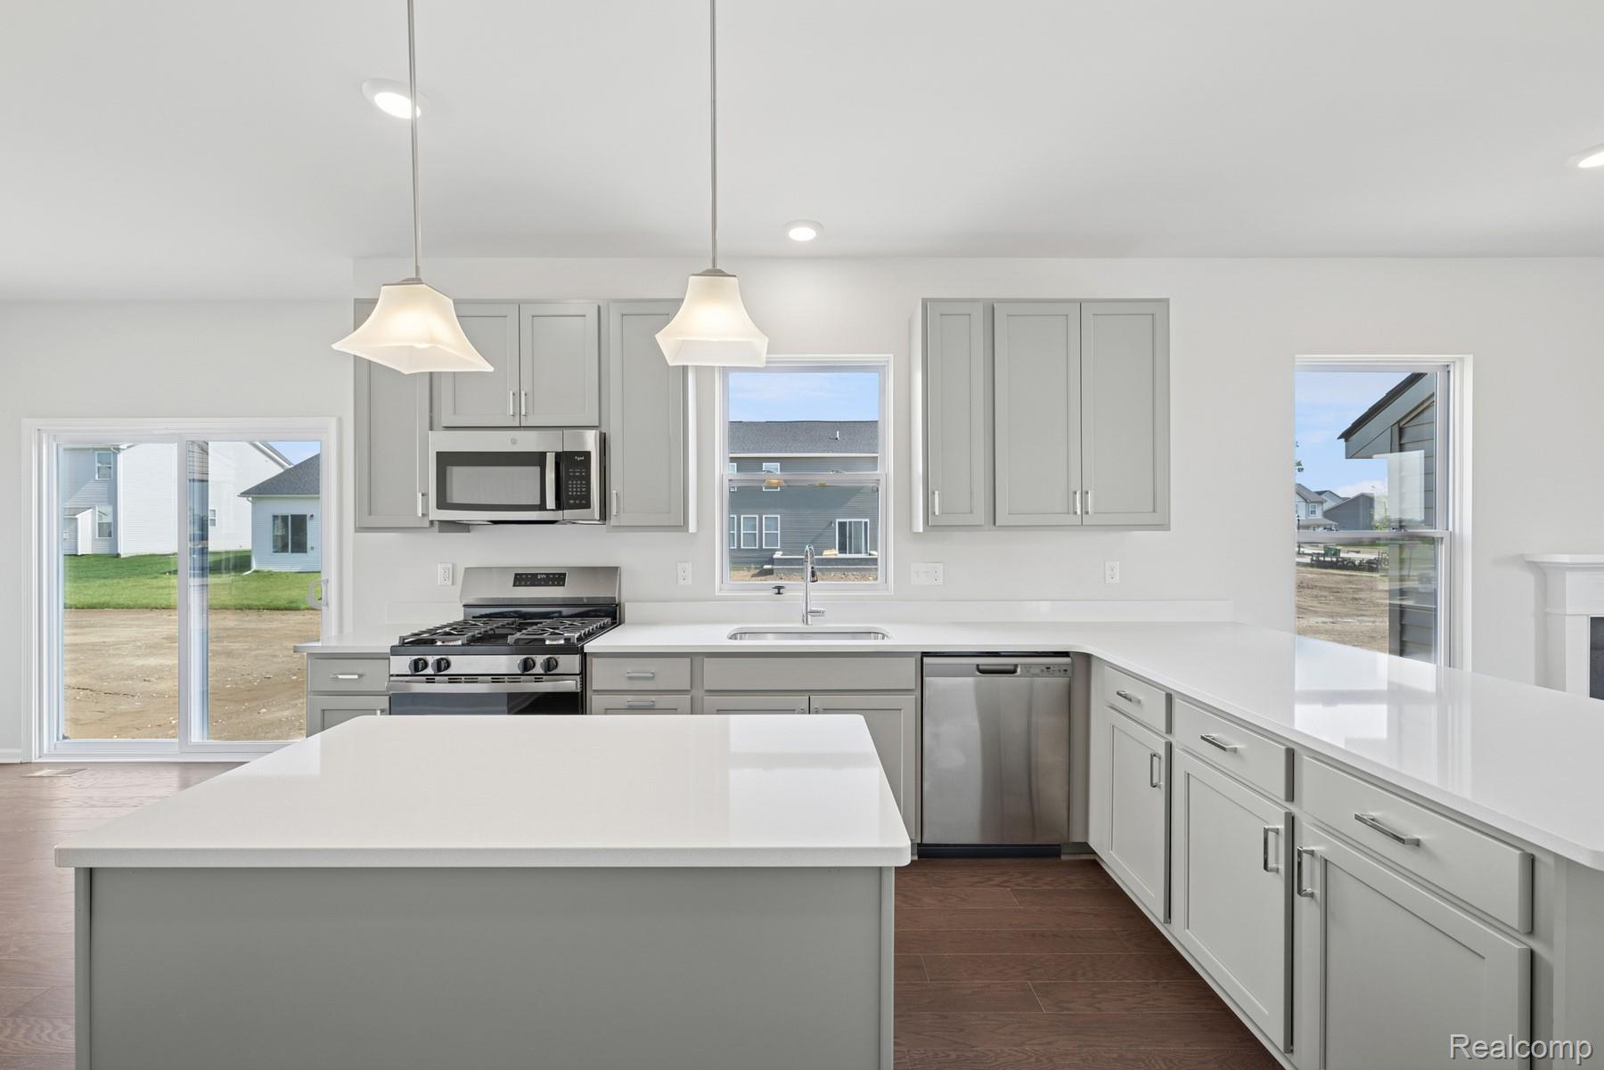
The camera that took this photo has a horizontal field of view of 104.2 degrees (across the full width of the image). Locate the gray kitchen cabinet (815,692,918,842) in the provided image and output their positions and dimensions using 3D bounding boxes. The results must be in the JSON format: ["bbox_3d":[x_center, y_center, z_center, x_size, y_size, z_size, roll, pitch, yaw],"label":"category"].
[{"bbox_3d":[0.256,0.944,2.810,0.440,0.598,0.520,0,0,0],"label":"gray kitchen cabinet"}]

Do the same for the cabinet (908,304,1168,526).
[{"bbox_3d":[1.118,-0.549,3.000,1.137,1.067,0.325,0,0,0],"label":"cabinet"}]

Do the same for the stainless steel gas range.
[{"bbox_3d":[-1.257,0.762,2.789,0.760,1.198,0.700,0,0,0],"label":"stainless steel gas range"}]

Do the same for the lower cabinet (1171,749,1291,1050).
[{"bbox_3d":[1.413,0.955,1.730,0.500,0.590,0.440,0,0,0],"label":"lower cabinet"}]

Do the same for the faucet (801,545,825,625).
[{"bbox_3d":[0.055,0.246,2.970,0.115,0.395,0.235,0,0,0],"label":"faucet"}]

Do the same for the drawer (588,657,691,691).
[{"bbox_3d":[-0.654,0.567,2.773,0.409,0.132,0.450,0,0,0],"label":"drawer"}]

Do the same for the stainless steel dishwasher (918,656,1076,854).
[{"bbox_3d":[0.795,0.890,2.835,0.607,0.800,0.600,0,0,0],"label":"stainless steel dishwasher"}]

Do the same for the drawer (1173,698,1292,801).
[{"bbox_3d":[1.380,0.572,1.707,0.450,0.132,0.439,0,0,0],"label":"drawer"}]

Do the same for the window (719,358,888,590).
[{"bbox_3d":[0.008,-0.305,3.205,0.880,1.190,0.100,0,0,0],"label":"window"}]

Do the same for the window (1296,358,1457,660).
[{"bbox_3d":[2.953,0.005,3.205,0.890,1.800,0.100,0,0,0],"label":"window"}]

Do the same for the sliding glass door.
[{"bbox_3d":[-3.682,0.344,3.787,1.768,2.014,0.130,0,0,0],"label":"sliding glass door"}]

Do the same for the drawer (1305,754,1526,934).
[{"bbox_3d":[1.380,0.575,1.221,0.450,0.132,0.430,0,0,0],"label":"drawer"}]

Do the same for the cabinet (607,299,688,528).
[{"bbox_3d":[-0.712,-0.551,3.000,0.380,1.065,0.325,0,0,0],"label":"cabinet"}]

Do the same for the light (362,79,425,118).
[{"bbox_3d":[-1.300,-1.390,2.000,0.175,0.030,0.175,0,0,0],"label":"light"}]

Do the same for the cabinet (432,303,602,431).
[{"bbox_3d":[-1.275,-0.779,2.996,0.762,0.604,0.320,0,0,0],"label":"cabinet"}]

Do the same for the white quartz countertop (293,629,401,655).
[{"bbox_3d":[-1.847,0.460,2.840,0.425,0.032,0.635,0,0,0],"label":"white quartz countertop"}]

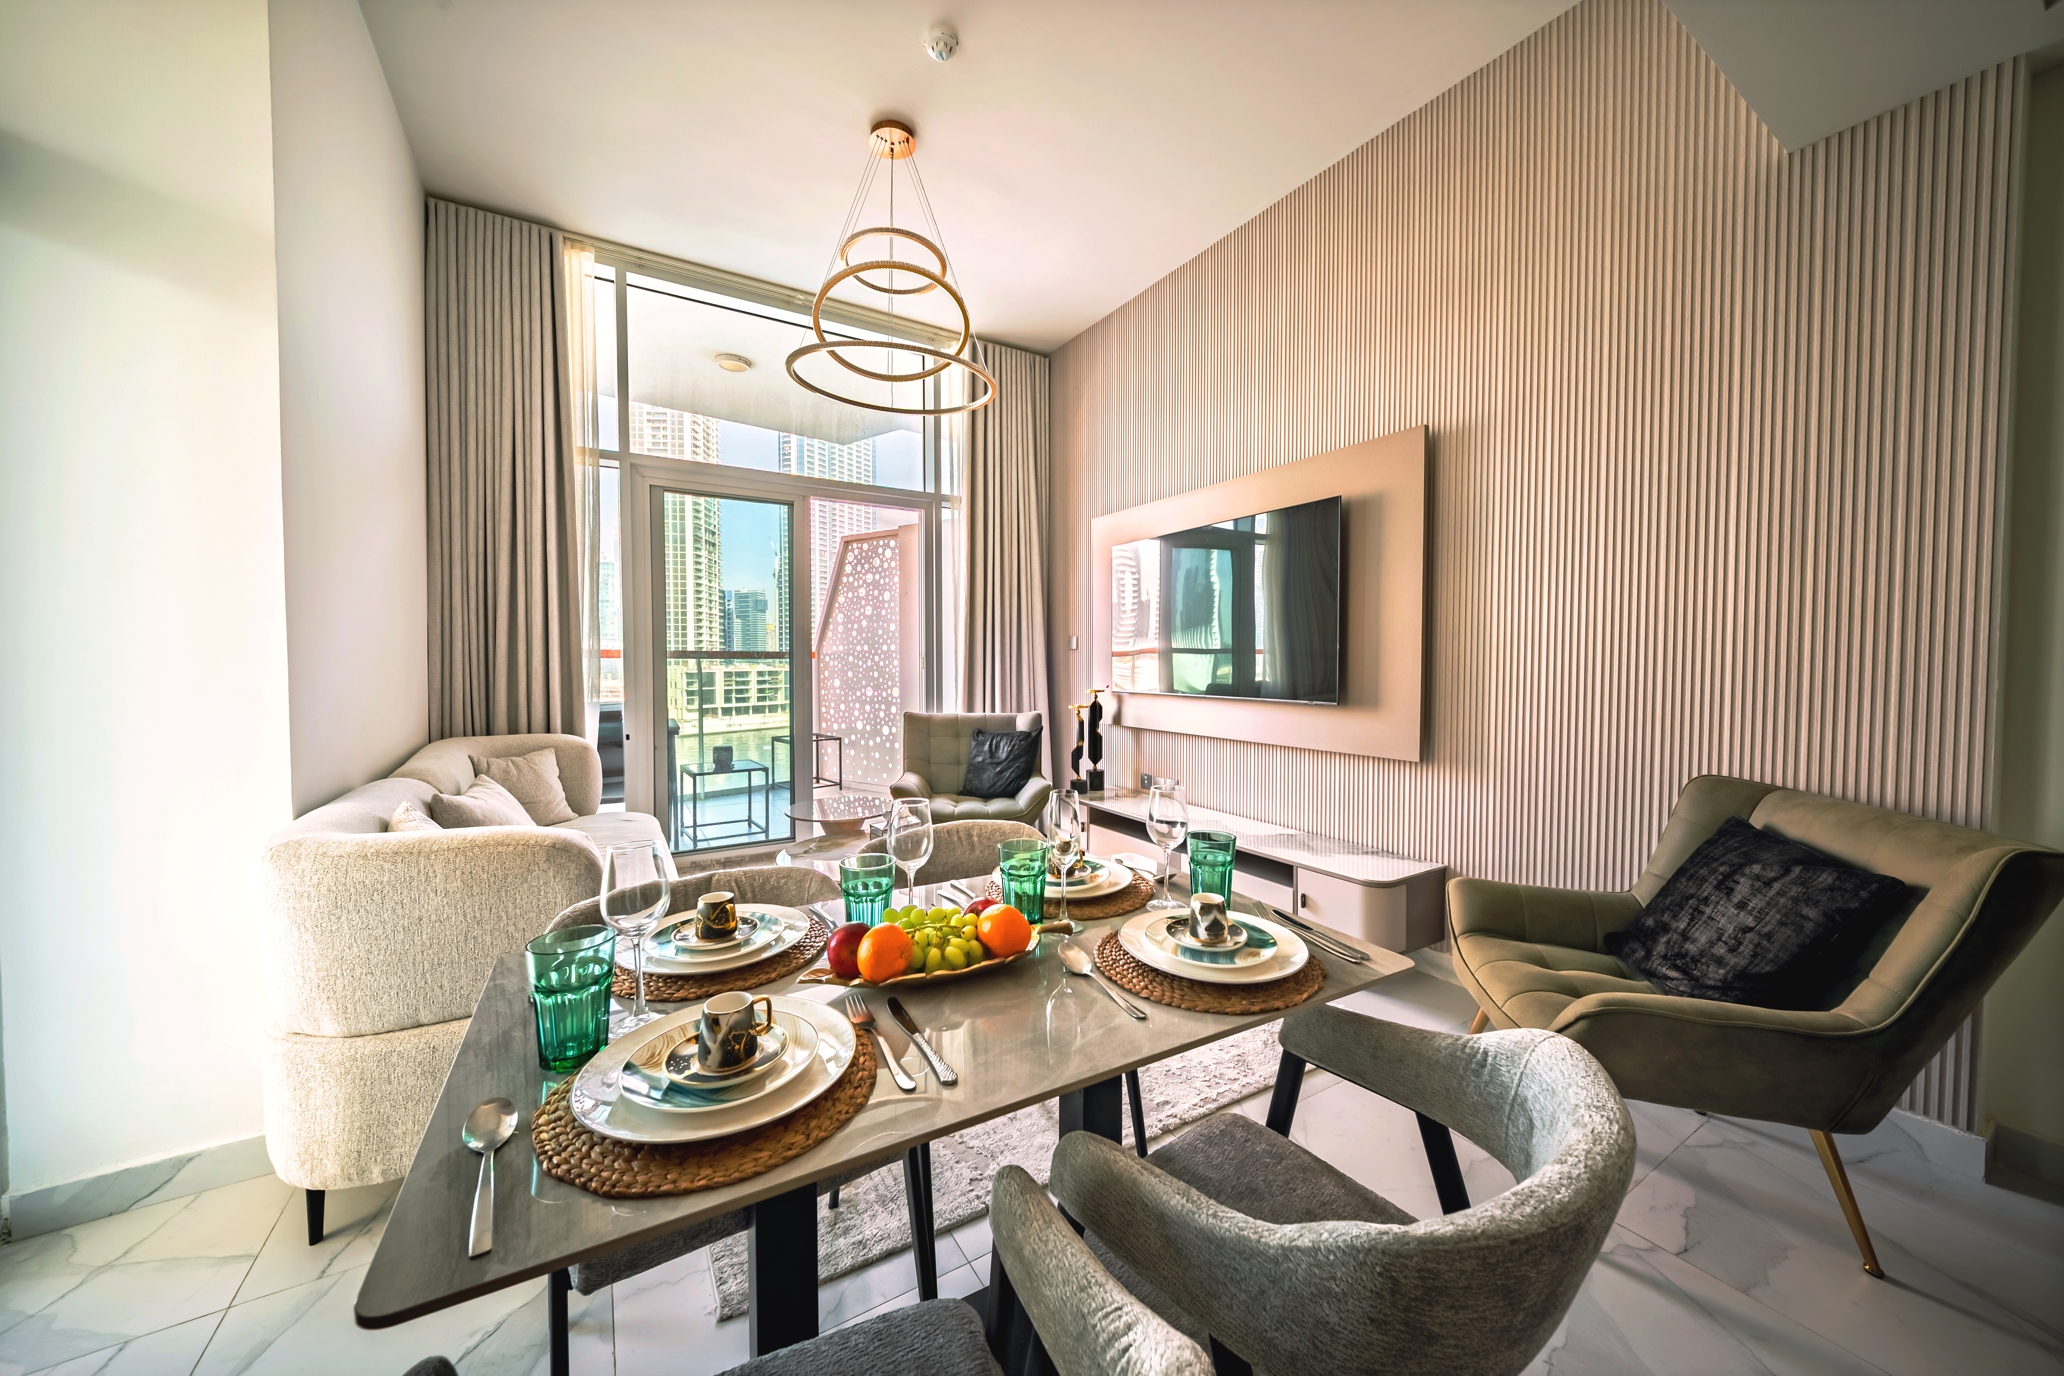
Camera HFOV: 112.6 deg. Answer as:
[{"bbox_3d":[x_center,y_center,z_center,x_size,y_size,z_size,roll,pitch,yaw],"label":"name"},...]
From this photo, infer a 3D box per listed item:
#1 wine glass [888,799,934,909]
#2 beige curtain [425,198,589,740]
[{"bbox_3d":[-0.198,0.299,1.133,0.076,0.220,0.076,-1,2,-32],"label":"wine glass"},{"bbox_3d":[-2.567,-0.606,3.388,0.601,3.331,0.160,-1,2,-32],"label":"beige curtain"}]

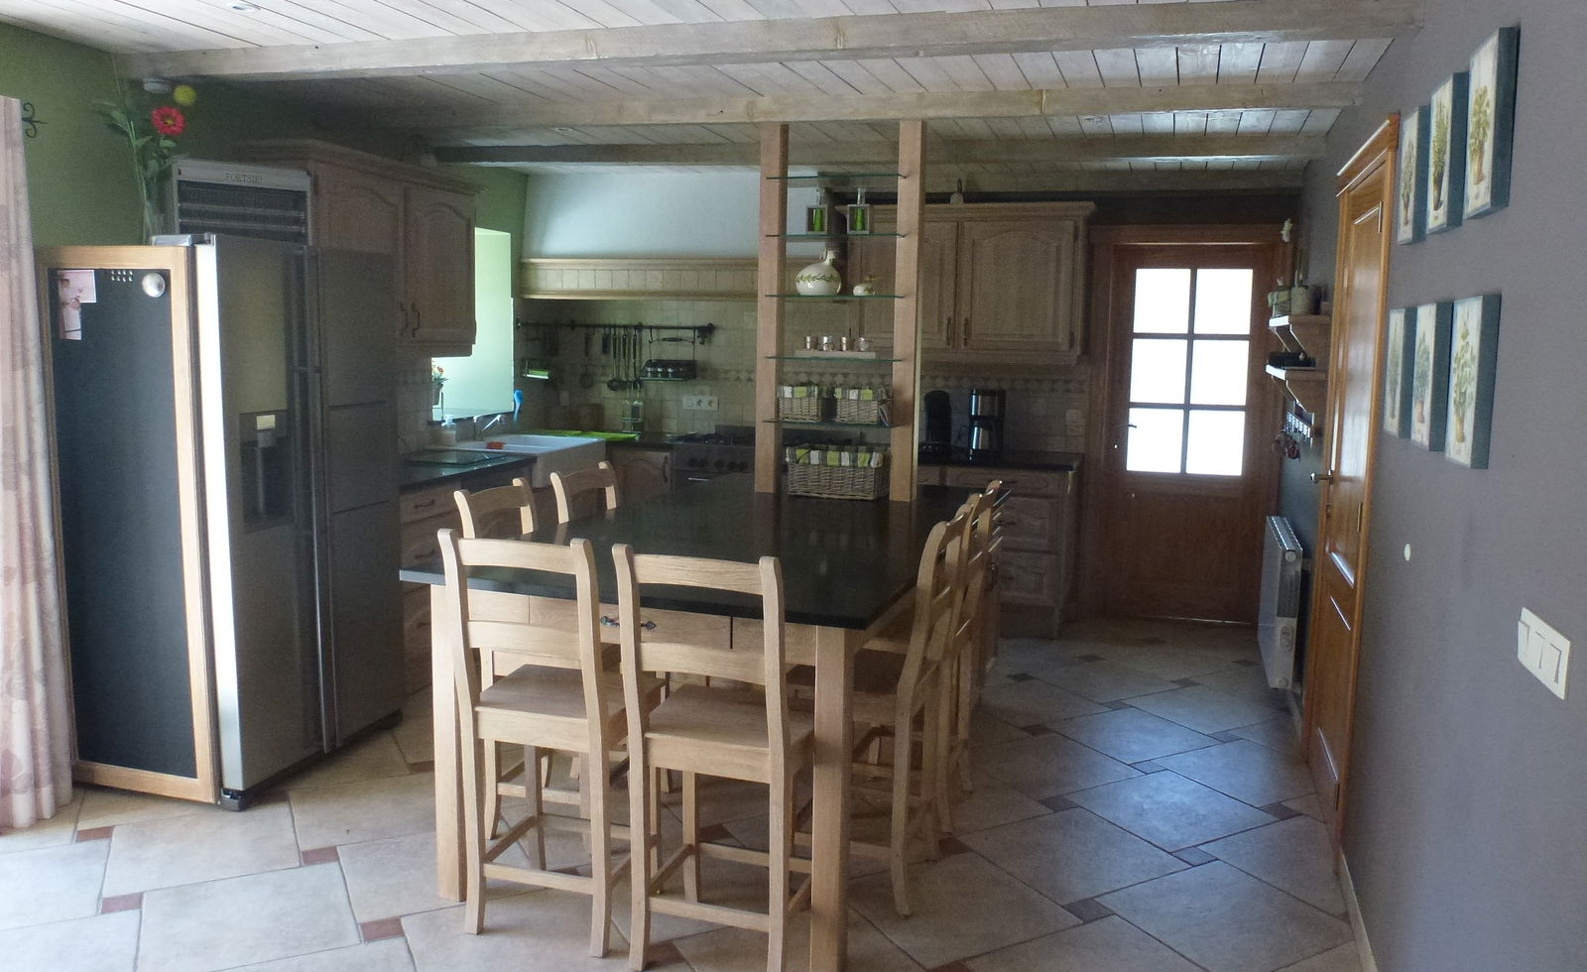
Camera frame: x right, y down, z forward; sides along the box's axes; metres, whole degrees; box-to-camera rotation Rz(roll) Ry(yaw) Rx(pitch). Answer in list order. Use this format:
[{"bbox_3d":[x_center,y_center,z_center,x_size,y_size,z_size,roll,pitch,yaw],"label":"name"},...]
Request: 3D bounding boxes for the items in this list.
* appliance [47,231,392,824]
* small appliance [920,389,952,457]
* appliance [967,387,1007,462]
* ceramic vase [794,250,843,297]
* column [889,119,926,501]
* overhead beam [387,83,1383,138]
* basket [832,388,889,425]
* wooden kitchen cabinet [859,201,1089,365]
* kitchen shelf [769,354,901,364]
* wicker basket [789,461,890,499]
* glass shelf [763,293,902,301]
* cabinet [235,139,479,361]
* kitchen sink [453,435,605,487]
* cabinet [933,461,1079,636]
[{"bbox_3d":[-1.965,0.075,4.069,0.700,1.800,0.880,3,8,15],"label":"appliance"},{"bbox_3d":[0.779,-0.340,6.269,0.170,0.350,0.260,4,8,19],"label":"small appliance"},{"bbox_3d":[0.990,-0.327,5.976,0.185,0.375,0.160,-3,9,-30],"label":"appliance"},{"bbox_3d":[0.102,-0.850,4.577,0.190,0.187,0.170,4,8,18],"label":"ceramic vase"},{"bbox_3d":[0.442,-0.651,4.382,0.080,1.430,0.090,3,8,18],"label":"column"},{"bbox_3d":[0.102,-1.400,4.276,3.674,0.089,0.095,3,8,15],"label":"overhead beam"},{"bbox_3d":[0.268,-0.312,4.394,0.170,0.135,0.170,4,8,19],"label":"basket"},{"bbox_3d":[0.950,-1.108,6.331,1.330,0.820,0.380,3,8,15],"label":"wooden kitchen cabinet"},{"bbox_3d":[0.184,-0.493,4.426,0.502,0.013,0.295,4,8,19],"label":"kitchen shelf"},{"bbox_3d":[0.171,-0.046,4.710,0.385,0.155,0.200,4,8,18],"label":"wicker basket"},{"bbox_3d":[0.178,-0.732,4.458,0.535,0.012,0.220,3,8,16],"label":"glass shelf"},{"bbox_3d":[-1.824,-0.968,5.005,0.340,0.810,1.380,2,8,10],"label":"cabinet"},{"bbox_3d":[-1.476,-0.150,6.455,0.580,0.190,0.900,3,8,14],"label":"kitchen sink"},{"bbox_3d":[1.154,0.293,6.229,0.740,0.900,0.600,3,8,15],"label":"cabinet"}]

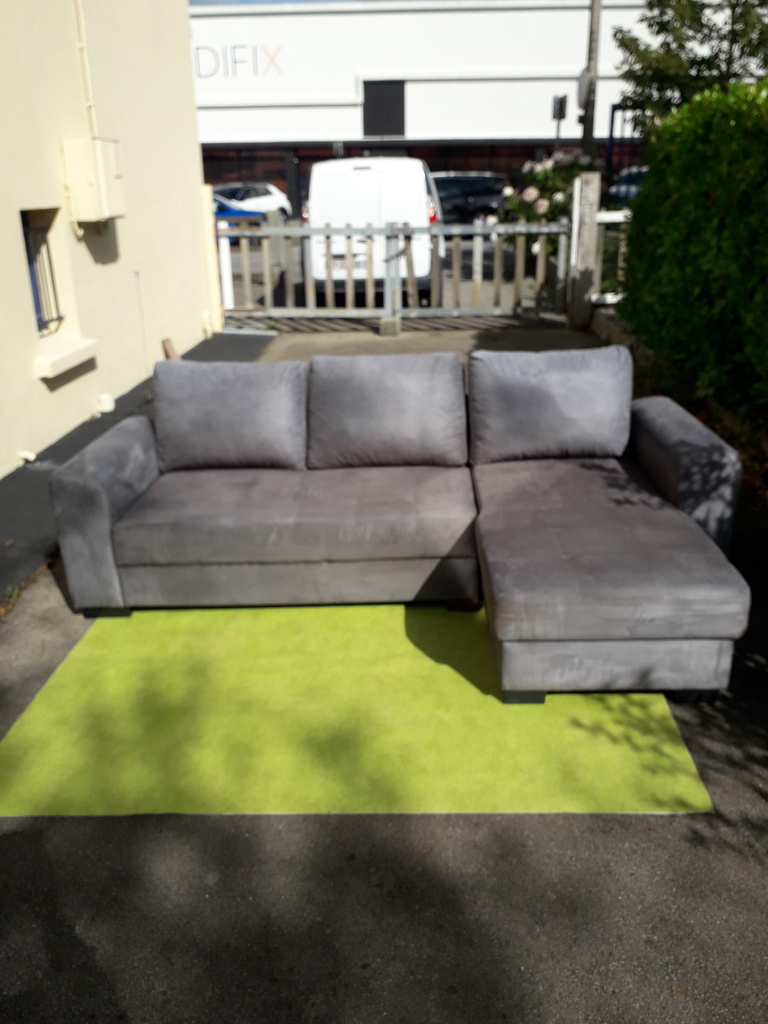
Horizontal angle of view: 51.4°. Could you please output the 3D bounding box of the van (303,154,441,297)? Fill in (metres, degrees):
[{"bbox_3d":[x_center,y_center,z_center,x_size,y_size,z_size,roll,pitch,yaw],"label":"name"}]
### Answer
[{"bbox_3d":[0.031,-4.452,12.359,1.830,1.820,4.260,1,23,5],"label":"van"}]

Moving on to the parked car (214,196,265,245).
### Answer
[{"bbox_3d":[-4.745,-7.915,21.270,4.100,1.480,1.770,1,23,4],"label":"parked car"}]

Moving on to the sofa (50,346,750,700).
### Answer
[{"bbox_3d":[0.069,-0.069,3.091,2.510,0.850,1.600,0,23,1],"label":"sofa"}]

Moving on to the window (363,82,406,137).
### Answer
[{"bbox_3d":[-0.012,-16.565,32.749,1.720,2.050,0.120,0,23,3],"label":"window"}]

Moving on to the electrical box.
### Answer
[{"bbox_3d":[-1.981,-2.281,5.510,0.215,0.500,0.410,1,23,4],"label":"electrical box"}]

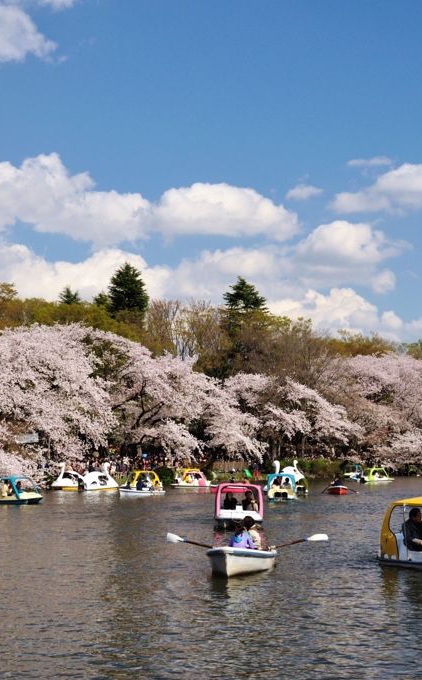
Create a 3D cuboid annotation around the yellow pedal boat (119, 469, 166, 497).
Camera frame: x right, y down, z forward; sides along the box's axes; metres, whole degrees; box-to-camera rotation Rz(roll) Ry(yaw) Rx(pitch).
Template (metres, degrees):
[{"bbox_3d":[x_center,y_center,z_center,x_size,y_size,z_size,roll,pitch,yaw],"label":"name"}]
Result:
[{"bbox_3d":[-4.982,10.295,80.000,2.650,1.400,1.500,3,-7,-32],"label":"yellow pedal boat"}]

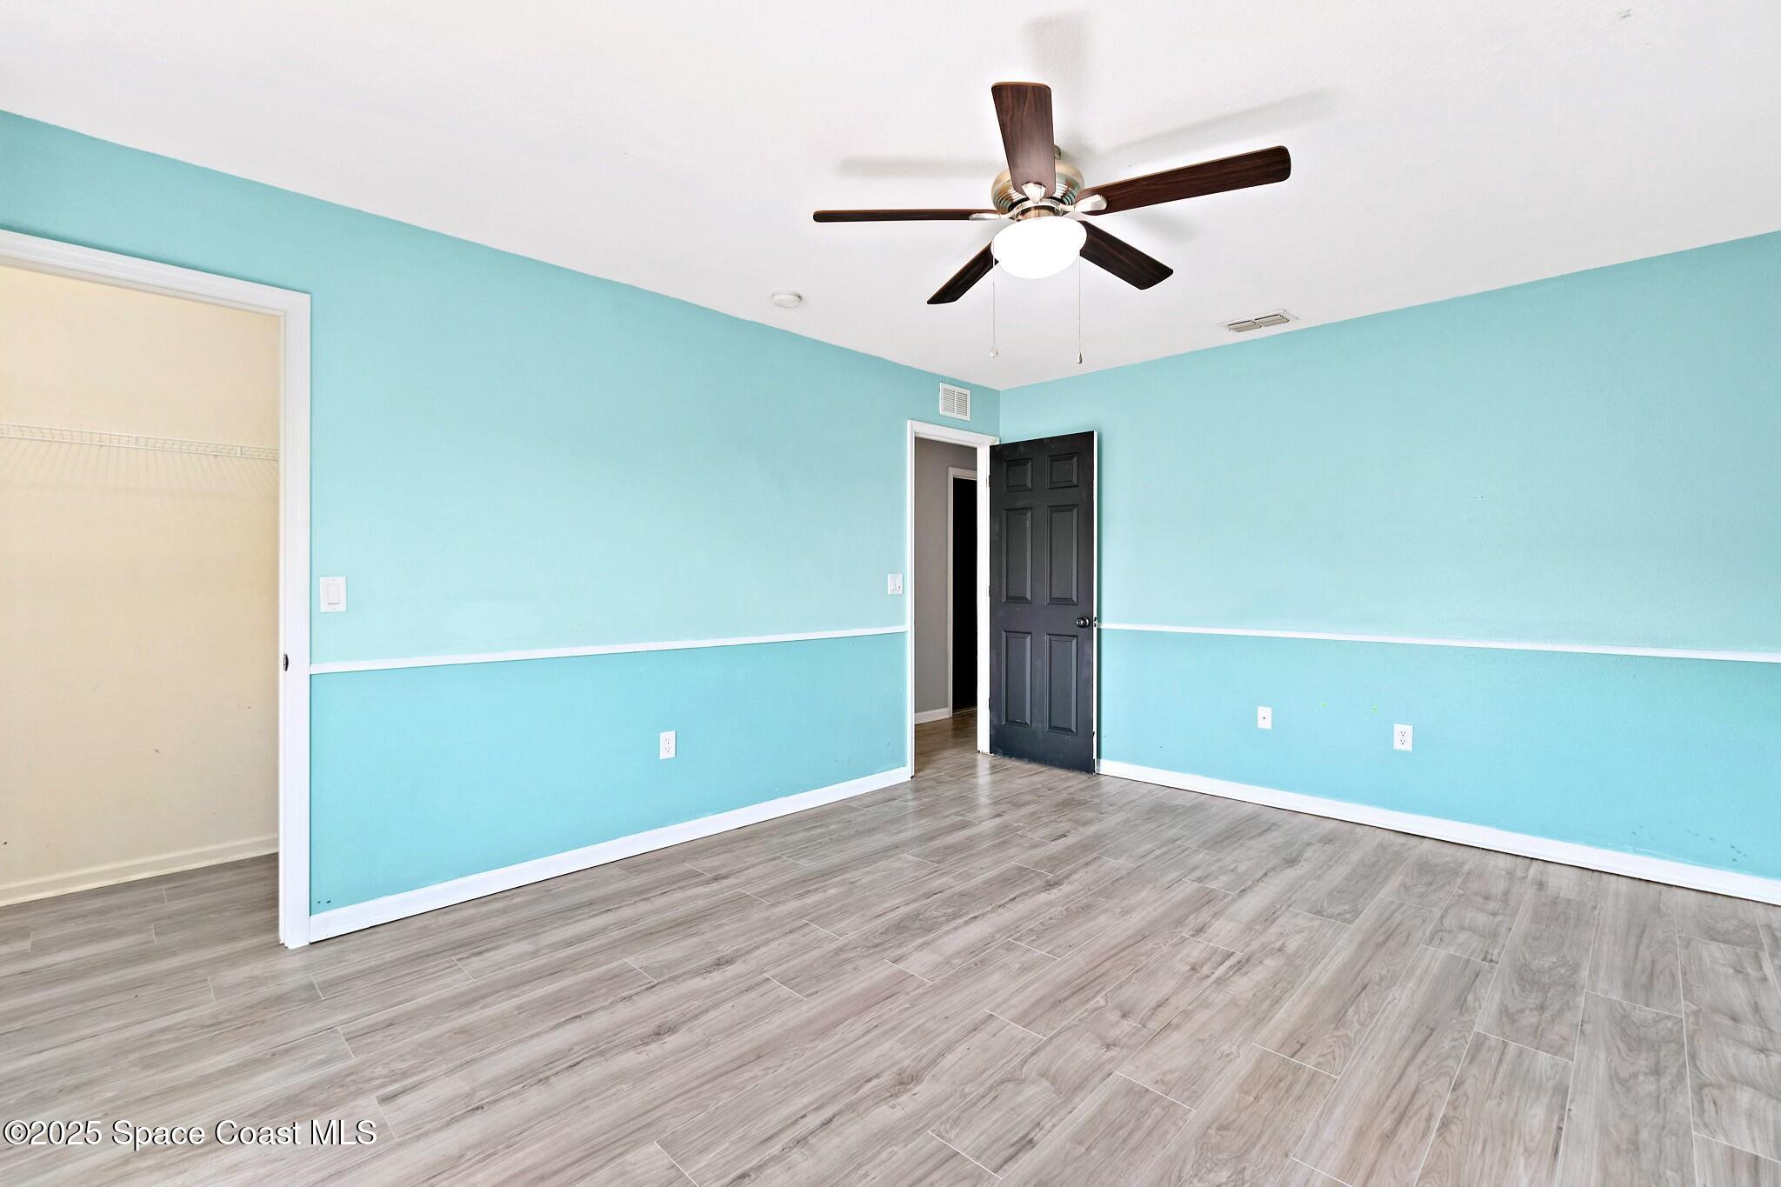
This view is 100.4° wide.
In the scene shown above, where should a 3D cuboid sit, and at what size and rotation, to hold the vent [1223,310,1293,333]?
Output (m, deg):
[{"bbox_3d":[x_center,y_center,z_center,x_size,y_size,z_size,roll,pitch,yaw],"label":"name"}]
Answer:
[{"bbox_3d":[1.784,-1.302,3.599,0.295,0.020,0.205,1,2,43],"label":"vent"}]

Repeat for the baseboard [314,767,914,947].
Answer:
[{"bbox_3d":[-0.895,1.076,3.382,2.774,0.087,0.015,-1,2,-44],"label":"baseboard"}]

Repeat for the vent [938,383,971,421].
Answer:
[{"bbox_3d":[0.406,-1.176,4.572,0.285,0.190,0.018,-1,2,-44],"label":"vent"}]

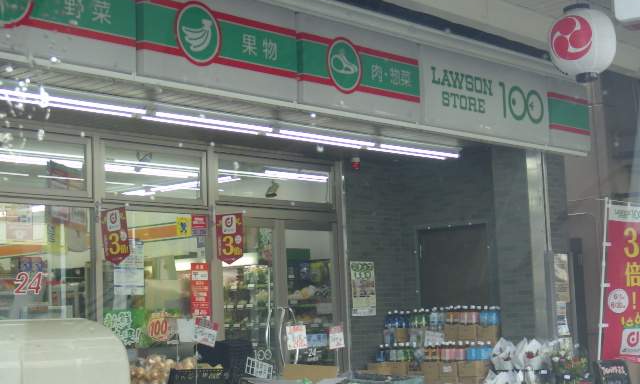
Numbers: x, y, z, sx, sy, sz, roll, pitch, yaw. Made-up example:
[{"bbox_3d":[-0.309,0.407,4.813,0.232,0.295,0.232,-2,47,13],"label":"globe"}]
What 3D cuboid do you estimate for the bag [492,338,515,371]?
[{"bbox_3d":[1.564,1.385,9.770,0.170,0.280,0.150,-7,-7,39],"label":"bag"}]

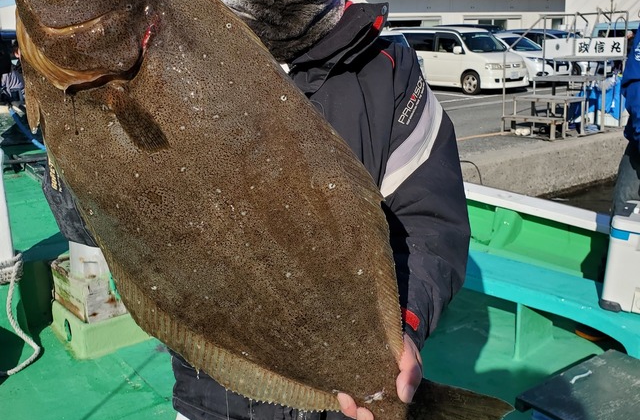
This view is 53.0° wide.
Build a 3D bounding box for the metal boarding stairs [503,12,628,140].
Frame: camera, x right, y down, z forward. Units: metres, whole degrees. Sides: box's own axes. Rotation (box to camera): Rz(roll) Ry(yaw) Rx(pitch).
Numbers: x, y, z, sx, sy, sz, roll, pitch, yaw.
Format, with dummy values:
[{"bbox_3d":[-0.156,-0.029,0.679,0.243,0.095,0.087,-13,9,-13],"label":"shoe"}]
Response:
[{"bbox_3d":[4.030,-2.245,10.570,1.740,1.880,0.990,-11,17,-31],"label":"metal boarding stairs"}]

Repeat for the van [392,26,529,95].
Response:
[{"bbox_3d":[3.958,-4.469,19.058,1.700,1.840,4.650,-11,17,-32],"label":"van"}]

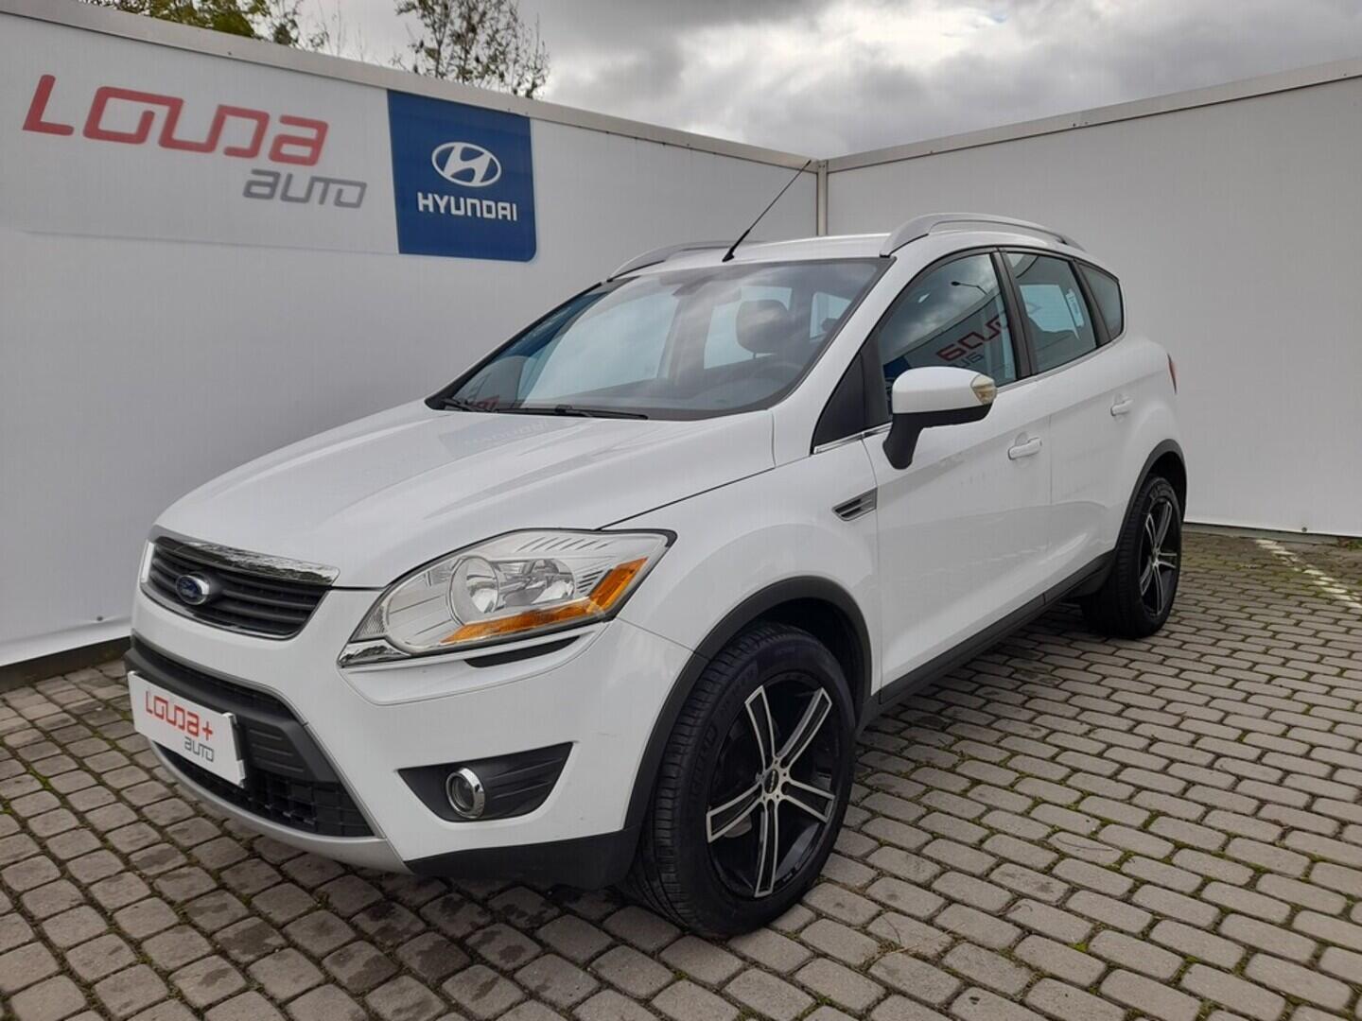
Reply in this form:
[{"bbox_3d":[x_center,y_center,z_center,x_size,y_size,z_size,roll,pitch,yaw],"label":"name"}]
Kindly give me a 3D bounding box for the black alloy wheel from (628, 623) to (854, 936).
[{"bbox_3d":[0.145,0.595,2.241,0.235,0.690,0.690,6,13,42],"label":"black alloy wheel"}]

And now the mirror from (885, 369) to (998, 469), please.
[{"bbox_3d":[0.645,-0.230,2.452,0.240,0.270,0.190,6,13,42],"label":"mirror"}]

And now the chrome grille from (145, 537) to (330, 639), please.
[{"bbox_3d":[-0.985,0.157,2.103,0.850,0.175,0.130,6,5,42],"label":"chrome grille"}]

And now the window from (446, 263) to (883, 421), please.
[{"bbox_3d":[-0.037,-0.537,3.082,1.400,0.120,0.850,6,46,42],"label":"window"}]

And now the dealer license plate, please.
[{"bbox_3d":[-1.048,0.448,2.069,0.530,0.145,0.025,6,13,42],"label":"dealer license plate"}]

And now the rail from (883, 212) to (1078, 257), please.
[{"bbox_3d":[1.112,-0.935,3.402,0.090,0.170,1.540,6,15,42],"label":"rail"}]

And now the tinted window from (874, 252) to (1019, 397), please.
[{"bbox_3d":[0.771,-0.530,2.851,0.060,0.470,0.870,-15,-2,43],"label":"tinted window"}]

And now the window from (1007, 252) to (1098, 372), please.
[{"bbox_3d":[1.280,-0.680,3.411,0.050,0.410,0.630,-15,-2,43],"label":"window"}]

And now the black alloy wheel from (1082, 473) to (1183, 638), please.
[{"bbox_3d":[1.941,0.195,4.204,0.235,0.690,0.690,6,13,42],"label":"black alloy wheel"}]

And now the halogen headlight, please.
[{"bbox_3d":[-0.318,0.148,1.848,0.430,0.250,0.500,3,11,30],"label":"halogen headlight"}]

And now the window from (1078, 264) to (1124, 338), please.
[{"bbox_3d":[1.638,-0.797,3.813,0.050,0.290,0.370,-14,1,37],"label":"window"}]

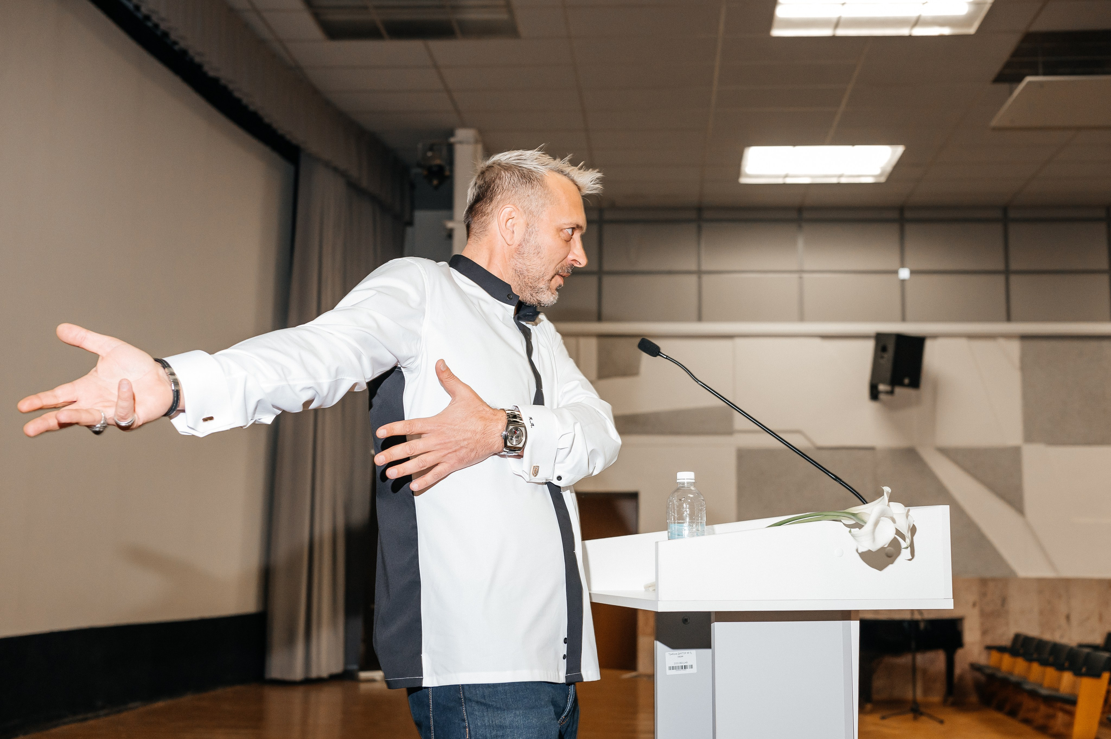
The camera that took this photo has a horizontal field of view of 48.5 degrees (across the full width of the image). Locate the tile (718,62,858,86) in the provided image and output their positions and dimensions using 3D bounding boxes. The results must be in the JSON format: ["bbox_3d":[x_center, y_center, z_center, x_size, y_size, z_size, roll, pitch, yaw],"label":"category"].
[{"bbox_3d":[1.990,-2.560,10.670,1.200,0.020,0.600,0,-7,5],"label":"tile"}]

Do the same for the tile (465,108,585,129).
[{"bbox_3d":[-0.302,-2.426,12.038,1.200,0.020,0.600,0,-7,5],"label":"tile"}]

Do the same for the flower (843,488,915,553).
[{"bbox_3d":[0.525,0.245,2.000,0.105,0.105,0.100,5,-8,-26],"label":"flower"}]

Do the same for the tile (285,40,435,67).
[{"bbox_3d":[-1.646,-2.667,10.399,1.200,0.020,0.600,0,-7,5],"label":"tile"}]

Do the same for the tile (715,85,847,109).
[{"bbox_3d":[2.039,-2.483,11.251,1.200,0.020,0.600,0,-7,5],"label":"tile"}]

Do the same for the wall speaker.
[{"bbox_3d":[3.930,-0.055,14.201,0.410,0.670,0.380,5,2,-26],"label":"wall speaker"}]

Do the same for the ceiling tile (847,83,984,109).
[{"bbox_3d":[3.235,-2.474,11.148,1.200,0.020,0.600,0,-7,5],"label":"ceiling tile"}]

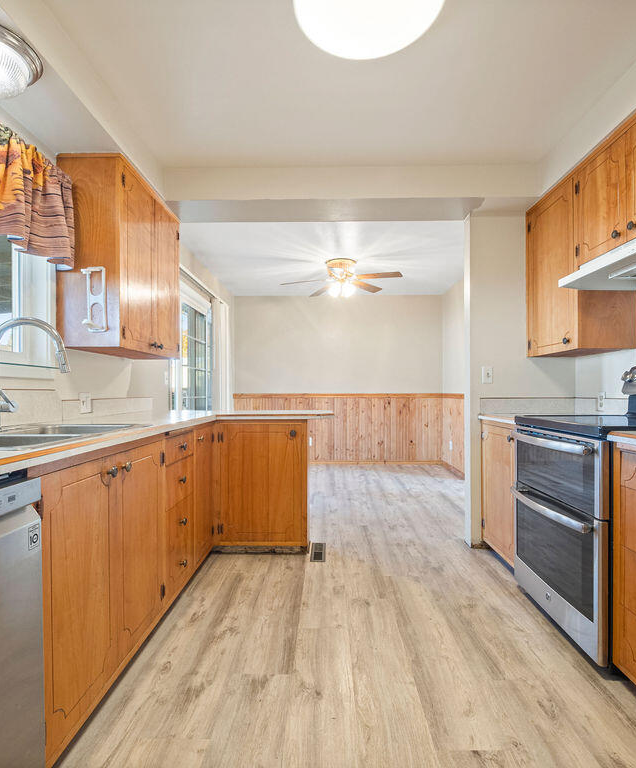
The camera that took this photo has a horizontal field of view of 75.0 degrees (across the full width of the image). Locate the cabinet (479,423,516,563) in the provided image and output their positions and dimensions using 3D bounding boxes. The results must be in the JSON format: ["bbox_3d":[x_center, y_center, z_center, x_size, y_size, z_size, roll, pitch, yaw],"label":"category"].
[{"bbox_3d":[1.441,0.663,2.551,0.624,0.835,0.580,0,-1,1],"label":"cabinet"}]

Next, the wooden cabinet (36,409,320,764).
[{"bbox_3d":[-0.686,0.669,2.172,1.220,0.870,2.165,0,-1,1],"label":"wooden cabinet"}]

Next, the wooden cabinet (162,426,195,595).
[{"bbox_3d":[-0.986,0.650,2.118,0.581,0.825,0.415,0,-1,1],"label":"wooden cabinet"}]

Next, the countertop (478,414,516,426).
[{"bbox_3d":[1.425,0.226,2.561,0.655,0.040,0.585,0,-1,1],"label":"countertop"}]

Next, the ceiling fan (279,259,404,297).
[{"bbox_3d":[0.264,-1.139,4.554,1.320,0.400,1.280,0,-1,1],"label":"ceiling fan"}]

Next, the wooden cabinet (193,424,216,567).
[{"bbox_3d":[-0.978,0.657,2.518,0.581,0.825,0.385,0,-1,1],"label":"wooden cabinet"}]

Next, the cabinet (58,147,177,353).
[{"bbox_3d":[-1.179,-0.684,2.621,0.325,1.000,0.890,0,-1,1],"label":"cabinet"}]

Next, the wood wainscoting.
[{"bbox_3d":[0.286,0.661,5.661,3.120,1.045,0.990,0,-1,1],"label":"wood wainscoting"}]

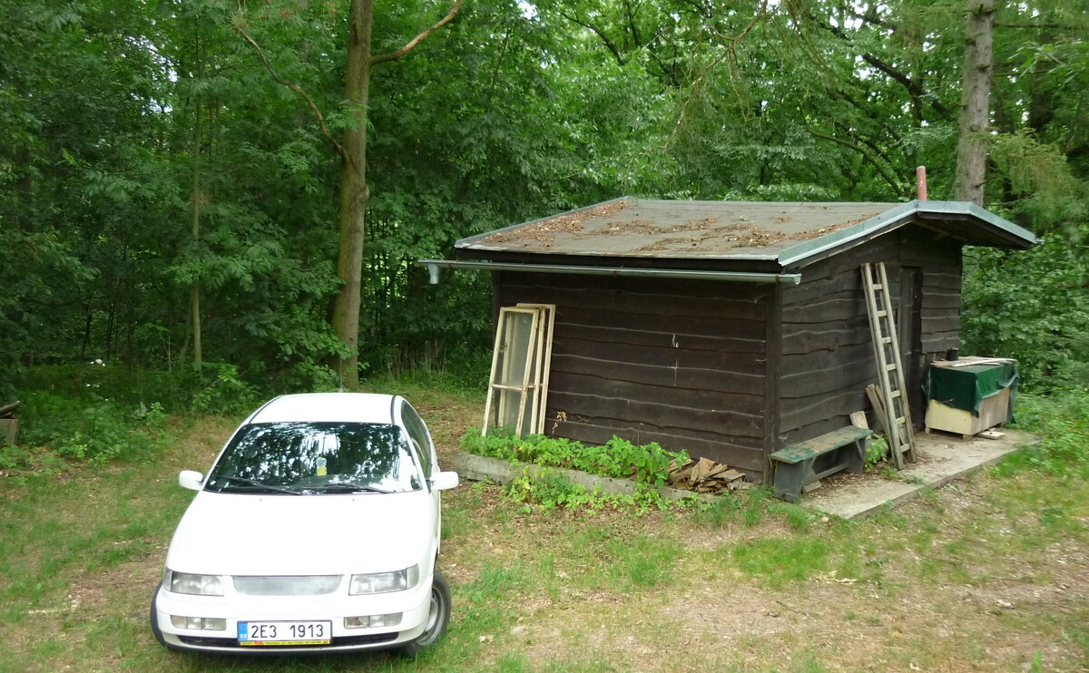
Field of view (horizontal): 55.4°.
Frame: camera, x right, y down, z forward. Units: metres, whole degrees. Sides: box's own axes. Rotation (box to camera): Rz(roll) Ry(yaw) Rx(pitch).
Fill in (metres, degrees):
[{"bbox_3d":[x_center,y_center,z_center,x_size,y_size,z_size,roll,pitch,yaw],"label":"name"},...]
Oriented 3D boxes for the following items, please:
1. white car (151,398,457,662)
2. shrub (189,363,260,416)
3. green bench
[{"bbox_3d":[-1.680,1.245,8.200,1.760,1.420,4.600,0,4,-5],"label":"white car"},{"bbox_3d":[-4.290,0.710,14.000,0.920,0.700,0.800,-1,7,-12],"label":"shrub"},{"bbox_3d":[2.800,1.274,10.420,0.270,0.425,1.600,7,10,43],"label":"green bench"}]

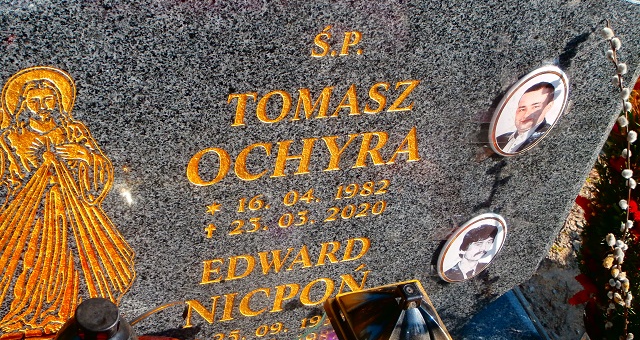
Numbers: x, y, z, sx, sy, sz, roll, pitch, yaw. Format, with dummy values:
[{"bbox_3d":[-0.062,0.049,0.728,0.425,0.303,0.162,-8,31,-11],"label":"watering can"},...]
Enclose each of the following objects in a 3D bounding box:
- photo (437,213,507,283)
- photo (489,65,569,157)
[{"bbox_3d":[0.189,0.099,1.076,0.089,0.120,0.012,-7,44,-22],"label":"photo"},{"bbox_3d":[0.227,-0.060,0.939,0.089,0.120,0.012,-7,44,-22],"label":"photo"}]

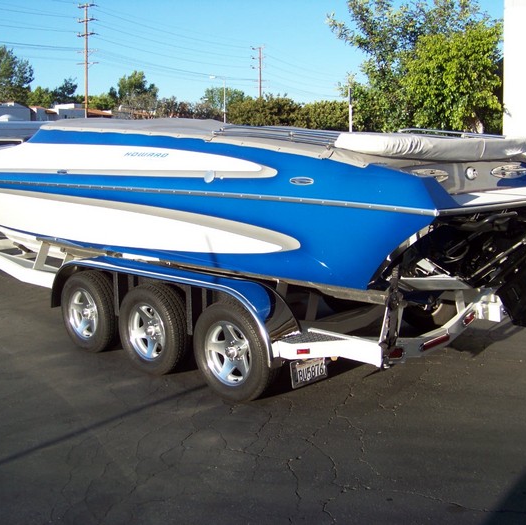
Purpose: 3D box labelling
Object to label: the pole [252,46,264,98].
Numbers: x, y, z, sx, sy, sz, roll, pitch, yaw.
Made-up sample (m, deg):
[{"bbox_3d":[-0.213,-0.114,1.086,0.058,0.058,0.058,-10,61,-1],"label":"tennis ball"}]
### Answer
[{"bbox_3d":[-0.576,-28.362,129.166,2.700,19.271,0.400,4,10,26],"label":"pole"}]

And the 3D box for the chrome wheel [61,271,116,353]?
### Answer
[{"bbox_3d":[-1.360,0.384,5.842,0.660,0.660,0.227,8,13,43],"label":"chrome wheel"}]

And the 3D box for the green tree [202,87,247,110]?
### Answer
[{"bbox_3d":[-3.875,-14.022,73.697,4.900,7.301,4.900,-1,9,-3],"label":"green tree"}]

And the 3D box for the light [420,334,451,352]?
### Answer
[{"bbox_3d":[0.985,0.464,4.170,0.034,0.057,0.295,8,13,43],"label":"light"}]

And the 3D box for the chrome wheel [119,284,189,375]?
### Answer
[{"bbox_3d":[-0.756,0.482,5.274,0.650,0.650,0.210,8,12,43],"label":"chrome wheel"}]

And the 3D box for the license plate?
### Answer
[{"bbox_3d":[0.289,0.662,4.430,0.015,0.160,0.310,-1,6,44],"label":"license plate"}]

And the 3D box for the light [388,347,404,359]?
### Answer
[{"bbox_3d":[0.778,0.533,4.280,0.035,0.066,0.160,8,4,43],"label":"light"}]

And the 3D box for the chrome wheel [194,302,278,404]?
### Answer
[{"bbox_3d":[-0.157,0.568,4.709,0.650,0.650,0.210,8,12,43],"label":"chrome wheel"}]

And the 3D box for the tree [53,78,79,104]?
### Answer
[{"bbox_3d":[-19.642,-14.338,73.616,3.300,8.308,3.300,-3,10,-14],"label":"tree"}]

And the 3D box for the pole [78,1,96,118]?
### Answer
[{"bbox_3d":[-21.112,-21.724,88.693,2.700,18.849,0.400,4,10,26],"label":"pole"}]

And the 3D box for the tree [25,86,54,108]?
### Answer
[{"bbox_3d":[-20.899,-12.930,68.777,3.200,7.117,3.200,-3,10,-16],"label":"tree"}]

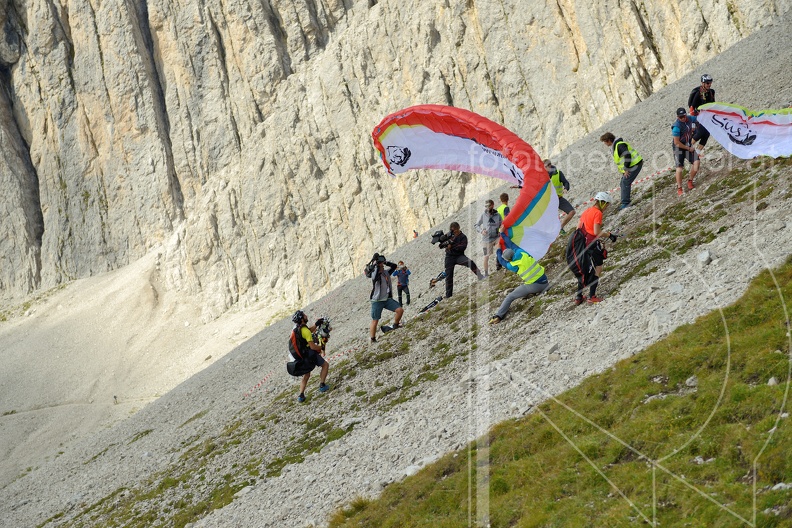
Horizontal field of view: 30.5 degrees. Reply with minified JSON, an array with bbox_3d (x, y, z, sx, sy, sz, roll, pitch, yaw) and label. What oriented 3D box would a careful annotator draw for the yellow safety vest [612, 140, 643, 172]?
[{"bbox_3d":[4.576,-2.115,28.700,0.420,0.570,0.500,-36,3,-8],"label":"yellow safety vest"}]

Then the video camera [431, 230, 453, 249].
[{"bbox_3d":[1.036,-0.540,32.000,0.280,0.320,0.560,0,15,45],"label":"video camera"}]

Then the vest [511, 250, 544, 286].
[{"bbox_3d":[2.409,0.064,26.500,0.460,0.600,0.300,-39,-26,-13],"label":"vest"}]

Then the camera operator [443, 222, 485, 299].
[{"bbox_3d":[1.564,-0.081,33.400,0.620,1.740,0.820,-3,5,-38],"label":"camera operator"}]

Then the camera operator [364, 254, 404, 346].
[{"bbox_3d":[-0.233,0.678,29.400,0.700,1.800,0.620,0,0,-20],"label":"camera operator"}]

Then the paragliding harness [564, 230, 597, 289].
[{"bbox_3d":[2.939,-0.087,23.000,0.500,0.940,0.480,-1,4,-15],"label":"paragliding harness"}]

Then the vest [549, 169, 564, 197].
[{"bbox_3d":[3.515,-1.796,32.200,0.500,0.620,0.320,-6,5,30],"label":"vest"}]

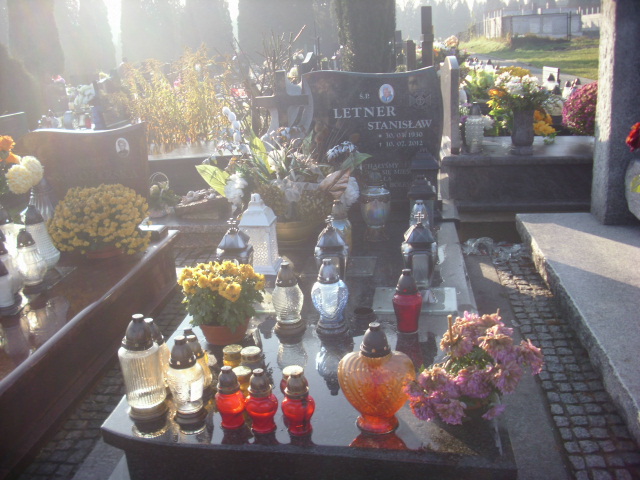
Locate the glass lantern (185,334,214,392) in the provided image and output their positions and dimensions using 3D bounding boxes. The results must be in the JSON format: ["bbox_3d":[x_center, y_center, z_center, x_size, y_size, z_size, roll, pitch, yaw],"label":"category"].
[{"bbox_3d":[-0.348,0.351,1.904,0.090,0.175,0.090,-1,16,8],"label":"glass lantern"}]

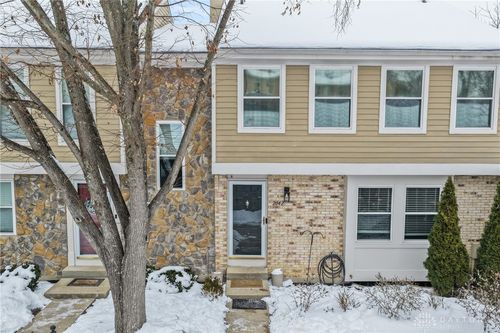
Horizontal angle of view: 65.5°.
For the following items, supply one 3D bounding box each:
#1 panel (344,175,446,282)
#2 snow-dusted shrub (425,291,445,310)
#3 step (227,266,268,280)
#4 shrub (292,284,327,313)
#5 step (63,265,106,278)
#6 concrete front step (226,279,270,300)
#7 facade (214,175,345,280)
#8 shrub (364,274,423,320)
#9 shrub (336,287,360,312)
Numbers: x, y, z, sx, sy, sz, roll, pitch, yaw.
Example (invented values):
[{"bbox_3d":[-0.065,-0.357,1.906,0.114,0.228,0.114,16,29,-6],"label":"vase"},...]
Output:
[{"bbox_3d":[3.738,1.569,9.817,2.640,2.710,0.200,0,5,-1],"label":"panel"},{"bbox_3d":[4.017,2.901,8.444,0.390,0.360,0.350,0,5,-1],"label":"snow-dusted shrub"},{"bbox_3d":[-0.056,2.698,9.813,1.000,0.170,0.460,0,5,-1],"label":"step"},{"bbox_3d":[1.282,2.838,8.342,0.670,0.480,0.550,0,5,-1],"label":"shrub"},{"bbox_3d":[-4.027,2.677,9.831,1.250,0.165,0.320,0,5,-1],"label":"step"},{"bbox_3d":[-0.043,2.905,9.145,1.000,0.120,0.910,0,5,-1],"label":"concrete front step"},{"bbox_3d":[0.765,1.580,10.037,3.300,2.760,0.200,0,5,-1],"label":"facade"},{"bbox_3d":[3.037,2.750,8.188,1.120,0.700,0.850,0,5,-1],"label":"shrub"},{"bbox_3d":[2.117,2.853,8.328,0.470,0.460,0.420,0,5,-1],"label":"shrub"}]

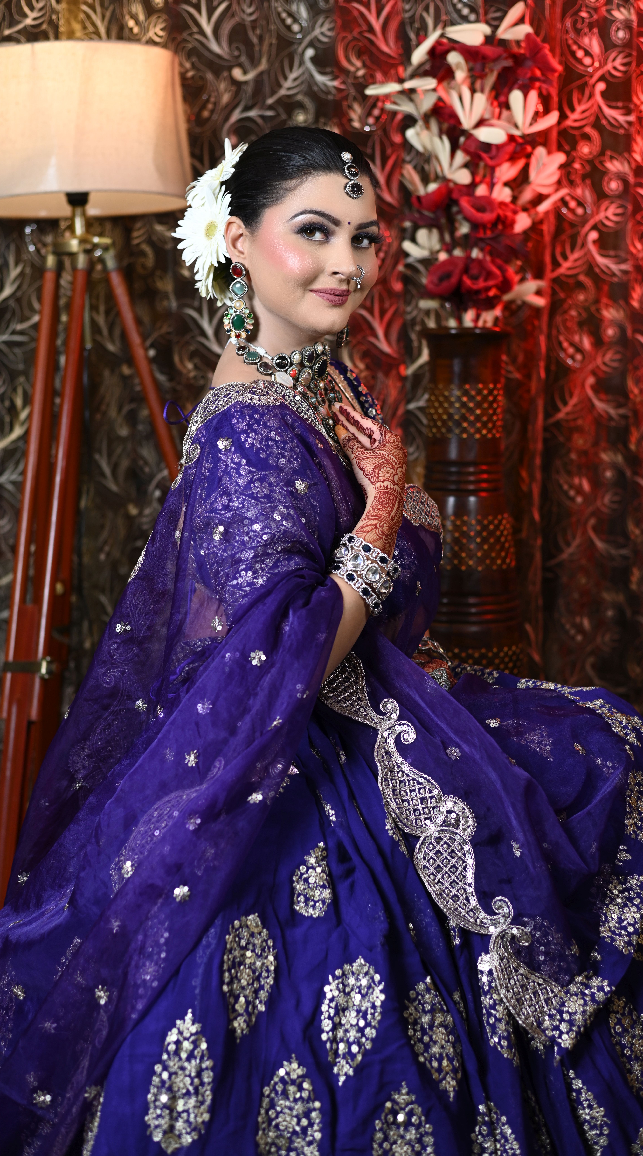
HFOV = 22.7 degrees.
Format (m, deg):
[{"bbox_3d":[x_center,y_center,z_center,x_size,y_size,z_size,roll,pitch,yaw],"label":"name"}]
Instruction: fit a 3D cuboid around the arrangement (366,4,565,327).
[{"bbox_3d":[0.215,-0.616,2.400,0.290,0.475,0.250,0,8,0],"label":"arrangement"}]

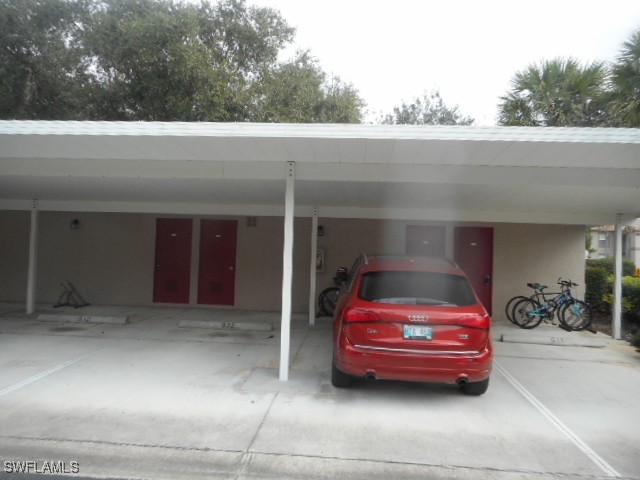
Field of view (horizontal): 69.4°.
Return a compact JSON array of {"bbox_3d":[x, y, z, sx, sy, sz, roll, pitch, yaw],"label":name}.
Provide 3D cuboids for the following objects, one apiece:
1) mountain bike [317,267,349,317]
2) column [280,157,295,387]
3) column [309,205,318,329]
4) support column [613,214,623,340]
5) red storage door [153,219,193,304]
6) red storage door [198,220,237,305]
[{"bbox_3d":[0.814,1.209,10.326,1.700,1.060,0.580,2,-2,5],"label":"mountain bike"},{"bbox_3d":[-0.404,0.386,5.870,0.105,2.741,0.105,2,-2,5],"label":"column"},{"bbox_3d":[-0.111,0.528,9.356,0.105,2.394,0.105,2,-2,5],"label":"column"},{"bbox_3d":[5.681,0.707,8.839,0.105,2.373,0.105,2,-2,5],"label":"support column"},{"bbox_3d":[-3.504,0.501,11.045,0.898,2.014,0.050,2,-2,5],"label":"red storage door"},{"bbox_3d":[-2.414,0.532,10.955,0.883,2.007,0.050,2,-2,5],"label":"red storage door"}]

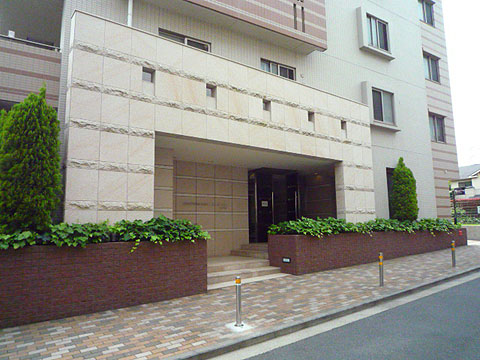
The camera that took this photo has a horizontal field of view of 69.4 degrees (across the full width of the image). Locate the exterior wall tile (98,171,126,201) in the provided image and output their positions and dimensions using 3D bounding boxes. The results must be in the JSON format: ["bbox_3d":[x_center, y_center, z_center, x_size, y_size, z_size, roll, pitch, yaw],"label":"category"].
[{"bbox_3d":[-2.642,0.139,7.231,0.583,0.642,0.030,5,-9,-36],"label":"exterior wall tile"}]

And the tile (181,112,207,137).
[{"bbox_3d":[-1.042,-1.273,8.008,0.630,0.600,0.050,5,-9,-36],"label":"tile"}]

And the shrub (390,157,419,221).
[{"bbox_3d":[5.889,0.448,12.488,0.950,2.500,0.950,5,-9,-36],"label":"shrub"}]

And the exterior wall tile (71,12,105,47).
[{"bbox_3d":[-2.945,-2.936,6.815,0.546,0.586,0.050,5,-9,-36],"label":"exterior wall tile"}]

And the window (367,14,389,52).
[{"bbox_3d":[5.334,-5.665,13.415,1.317,1.245,0.120,4,-9,-32],"label":"window"}]

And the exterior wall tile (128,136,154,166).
[{"bbox_3d":[-2.042,-0.595,7.180,0.552,0.600,0.050,5,-9,-36],"label":"exterior wall tile"}]

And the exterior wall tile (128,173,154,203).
[{"bbox_3d":[-2.167,0.177,7.574,0.583,0.642,0.030,5,-9,-36],"label":"exterior wall tile"}]

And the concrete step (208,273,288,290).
[{"bbox_3d":[0.161,2.291,7.855,2.551,0.100,0.251,5,-9,-36],"label":"concrete step"}]

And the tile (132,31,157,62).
[{"bbox_3d":[-2.063,-2.865,7.458,0.552,0.586,0.050,5,-9,-36],"label":"tile"}]

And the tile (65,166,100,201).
[{"bbox_3d":[-2.918,0.093,6.444,0.546,0.600,0.050,5,-9,-36],"label":"tile"}]

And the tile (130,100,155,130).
[{"bbox_3d":[-2.049,-1.354,7.273,0.552,0.600,0.050,5,-9,-36],"label":"tile"}]

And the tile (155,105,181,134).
[{"bbox_3d":[-1.518,-1.273,7.344,0.608,0.578,0.040,5,-9,-36],"label":"tile"}]

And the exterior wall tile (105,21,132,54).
[{"bbox_3d":[-2.427,-2.821,6.894,0.531,0.584,0.040,5,-9,-36],"label":"exterior wall tile"}]

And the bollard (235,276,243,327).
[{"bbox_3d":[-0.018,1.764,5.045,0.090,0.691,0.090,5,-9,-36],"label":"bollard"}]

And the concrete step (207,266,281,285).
[{"bbox_3d":[-0.057,2.275,8.255,2.410,0.160,0.380,5,-9,-36],"label":"concrete step"}]

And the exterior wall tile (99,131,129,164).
[{"bbox_3d":[-2.399,-0.615,6.599,0.531,0.563,0.040,5,-9,-36],"label":"exterior wall tile"}]

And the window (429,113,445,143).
[{"bbox_3d":[9.472,-2.499,16.711,1.360,1.360,0.120,4,-8,-33],"label":"window"}]

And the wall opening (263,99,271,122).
[{"bbox_3d":[0.648,-1.806,9.129,0.269,0.579,0.210,5,-9,-36],"label":"wall opening"}]

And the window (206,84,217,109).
[{"bbox_3d":[-0.766,-2.118,8.988,0.320,0.650,0.150,5,-9,-36],"label":"window"}]

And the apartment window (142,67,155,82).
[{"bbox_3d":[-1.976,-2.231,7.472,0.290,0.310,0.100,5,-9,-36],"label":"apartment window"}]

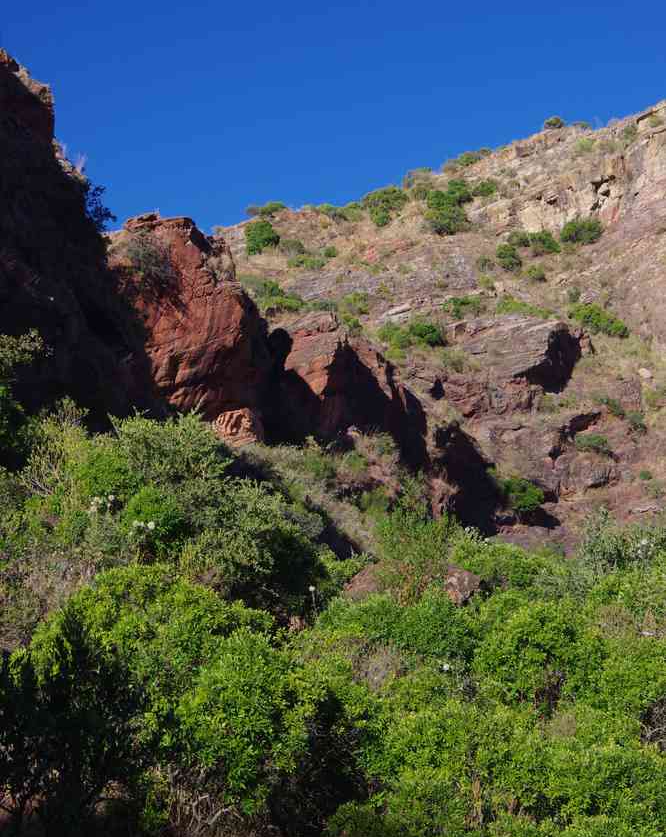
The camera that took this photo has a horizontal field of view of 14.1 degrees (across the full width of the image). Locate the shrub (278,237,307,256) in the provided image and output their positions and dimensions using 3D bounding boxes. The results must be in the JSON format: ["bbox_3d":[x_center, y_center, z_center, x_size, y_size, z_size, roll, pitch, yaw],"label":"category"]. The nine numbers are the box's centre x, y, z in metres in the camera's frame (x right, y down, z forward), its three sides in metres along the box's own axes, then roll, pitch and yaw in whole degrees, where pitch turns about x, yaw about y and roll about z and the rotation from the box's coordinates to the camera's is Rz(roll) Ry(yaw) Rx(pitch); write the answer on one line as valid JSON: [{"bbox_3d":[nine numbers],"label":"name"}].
[{"bbox_3d":[-1.896,-8.052,126.000,1.271,0.817,1.144,0,-8,0],"label":"shrub"}]

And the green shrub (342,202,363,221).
[{"bbox_3d":[0.964,-10.229,133.000,1.150,0.959,1.035,0,-8,0],"label":"green shrub"}]

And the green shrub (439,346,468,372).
[{"bbox_3d":[6.402,-3.188,143.000,1.590,1.340,1.350,0,-8,0],"label":"green shrub"}]

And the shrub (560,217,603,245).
[{"bbox_3d":[10.341,-7.782,112.000,1.748,1.130,1.243,0,-8,0],"label":"shrub"}]

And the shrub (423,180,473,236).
[{"bbox_3d":[5.530,-10.191,130.000,2.343,2.624,2.108,0,-8,0],"label":"shrub"}]

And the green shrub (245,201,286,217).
[{"bbox_3d":[-2.884,-8.930,115.000,1.795,0.663,1.256,0,-8,0],"label":"green shrub"}]

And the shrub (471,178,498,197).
[{"bbox_3d":[6.586,-10.042,117.000,1.217,0.843,0.928,0,-8,0],"label":"shrub"}]

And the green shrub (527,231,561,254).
[{"bbox_3d":[9.901,-8.286,126.000,1.453,1.090,1.308,0,-8,0],"label":"green shrub"}]

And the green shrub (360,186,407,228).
[{"bbox_3d":[2.526,-10.397,132.000,2.283,1.998,1.941,0,-8,0],"label":"green shrub"}]

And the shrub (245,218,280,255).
[{"bbox_3d":[-2.881,-7.438,110.000,1.471,1.506,1.251,0,-8,0],"label":"shrub"}]

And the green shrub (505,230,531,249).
[{"bbox_3d":[7.403,-7.183,108.000,1.043,0.778,0.856,0,-8,0],"label":"green shrub"}]

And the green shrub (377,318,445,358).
[{"bbox_3d":[2.678,-2.799,93.000,2.350,1.341,1.645,0,-8,0],"label":"green shrub"}]

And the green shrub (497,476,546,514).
[{"bbox_3d":[8.404,3.388,120.000,2.050,1.640,1.740,0,-8,0],"label":"green shrub"}]

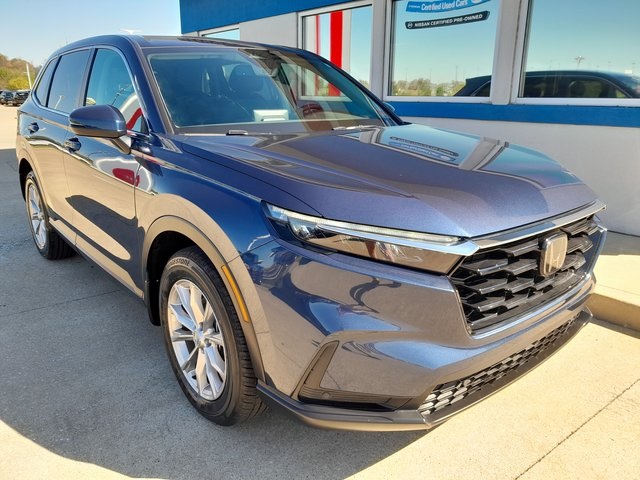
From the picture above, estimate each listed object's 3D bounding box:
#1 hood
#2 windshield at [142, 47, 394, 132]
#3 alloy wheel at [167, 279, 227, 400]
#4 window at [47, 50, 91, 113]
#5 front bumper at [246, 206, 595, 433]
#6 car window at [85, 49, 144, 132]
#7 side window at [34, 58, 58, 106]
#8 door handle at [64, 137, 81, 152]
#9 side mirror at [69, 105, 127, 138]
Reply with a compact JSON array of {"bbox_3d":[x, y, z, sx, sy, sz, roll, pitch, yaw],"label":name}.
[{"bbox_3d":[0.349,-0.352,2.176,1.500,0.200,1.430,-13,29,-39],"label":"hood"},{"bbox_3d":[-0.281,-0.840,2.809,1.410,0.160,0.900,-13,53,-39],"label":"windshield"},{"bbox_3d":[-0.410,0.371,1.984,0.190,0.484,0.484,-13,20,-39],"label":"alloy wheel"},{"bbox_3d":[-1.545,-0.987,3.125,0.070,0.390,0.760,16,1,-43],"label":"window"},{"bbox_3d":[0.607,0.177,2.008,1.800,0.630,0.640,-13,20,-39],"label":"front bumper"},{"bbox_3d":[-0.969,-0.766,2.462,0.080,0.460,0.950,16,1,-43],"label":"car window"},{"bbox_3d":[-1.943,-1.127,3.579,0.070,0.350,0.440,16,1,-43],"label":"side window"},{"bbox_3d":[-1.321,-0.509,2.682,0.060,0.060,0.210,-13,20,-39],"label":"door handle"},{"bbox_3d":[-0.977,-0.518,2.219,0.230,0.150,0.165,-13,20,-39],"label":"side mirror"}]

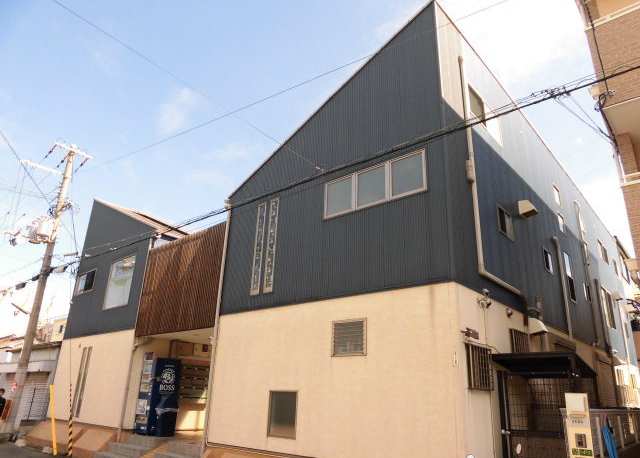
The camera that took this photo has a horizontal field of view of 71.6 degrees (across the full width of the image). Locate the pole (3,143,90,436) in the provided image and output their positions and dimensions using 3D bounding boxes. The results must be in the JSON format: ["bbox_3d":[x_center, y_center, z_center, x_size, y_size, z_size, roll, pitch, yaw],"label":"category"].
[{"bbox_3d":[-10.721,1.585,16.543,0.900,11.073,2.300,-15,-26,39],"label":"pole"}]

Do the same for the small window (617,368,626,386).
[{"bbox_3d":[9.585,4.700,14.025,0.120,0.570,1.150,-16,-27,39],"label":"small window"}]

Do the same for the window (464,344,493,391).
[{"bbox_3d":[2.305,1.997,6.340,0.120,0.610,0.750,-16,-27,39],"label":"window"}]

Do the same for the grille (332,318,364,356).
[{"bbox_3d":[0.479,1.811,7.381,0.730,0.580,0.100,-15,-26,39],"label":"grille"}]

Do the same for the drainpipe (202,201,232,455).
[{"bbox_3d":[-2.307,1.931,9.959,0.130,5.606,0.120,-15,-26,39],"label":"drainpipe"}]

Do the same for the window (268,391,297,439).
[{"bbox_3d":[-0.664,3.289,7.873,0.720,0.770,0.100,-15,-26,39],"label":"window"}]

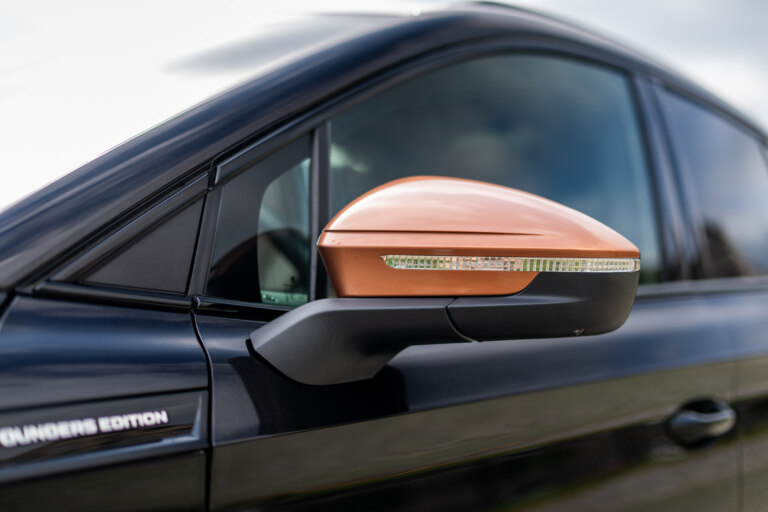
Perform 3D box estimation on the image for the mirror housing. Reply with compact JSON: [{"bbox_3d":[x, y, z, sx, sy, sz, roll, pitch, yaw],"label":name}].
[{"bbox_3d":[0.052,0.024,0.925,0.260,0.182,0.210,0,-1,42],"label":"mirror housing"}]

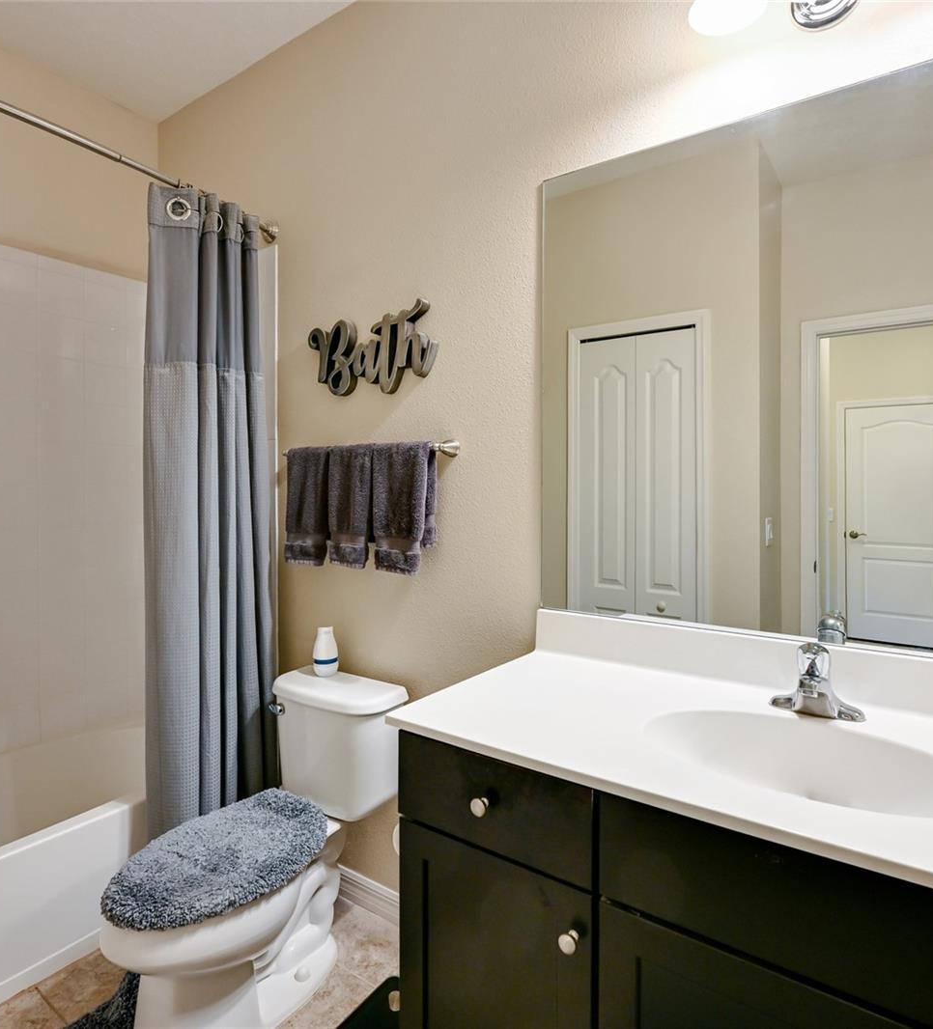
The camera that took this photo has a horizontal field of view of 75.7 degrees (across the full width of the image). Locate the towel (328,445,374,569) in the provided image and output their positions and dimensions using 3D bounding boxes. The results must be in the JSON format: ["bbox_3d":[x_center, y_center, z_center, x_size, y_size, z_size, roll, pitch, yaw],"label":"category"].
[{"bbox_3d":[-0.327,-0.024,1.768,0.180,0.356,0.070,1,2,35],"label":"towel"}]

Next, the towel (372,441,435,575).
[{"bbox_3d":[-0.167,-0.018,1.654,0.203,0.355,0.070,1,2,35],"label":"towel"}]

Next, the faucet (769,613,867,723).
[{"bbox_3d":[0.595,0.285,1.029,0.148,0.129,0.150,1,2,35],"label":"faucet"}]

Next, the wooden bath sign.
[{"bbox_3d":[-0.294,-0.482,1.806,0.518,0.244,0.030,1,2,35],"label":"wooden bath sign"}]

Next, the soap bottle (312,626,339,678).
[{"bbox_3d":[-0.429,0.417,1.833,0.077,0.142,0.077,0,1,0],"label":"soap bottle"}]

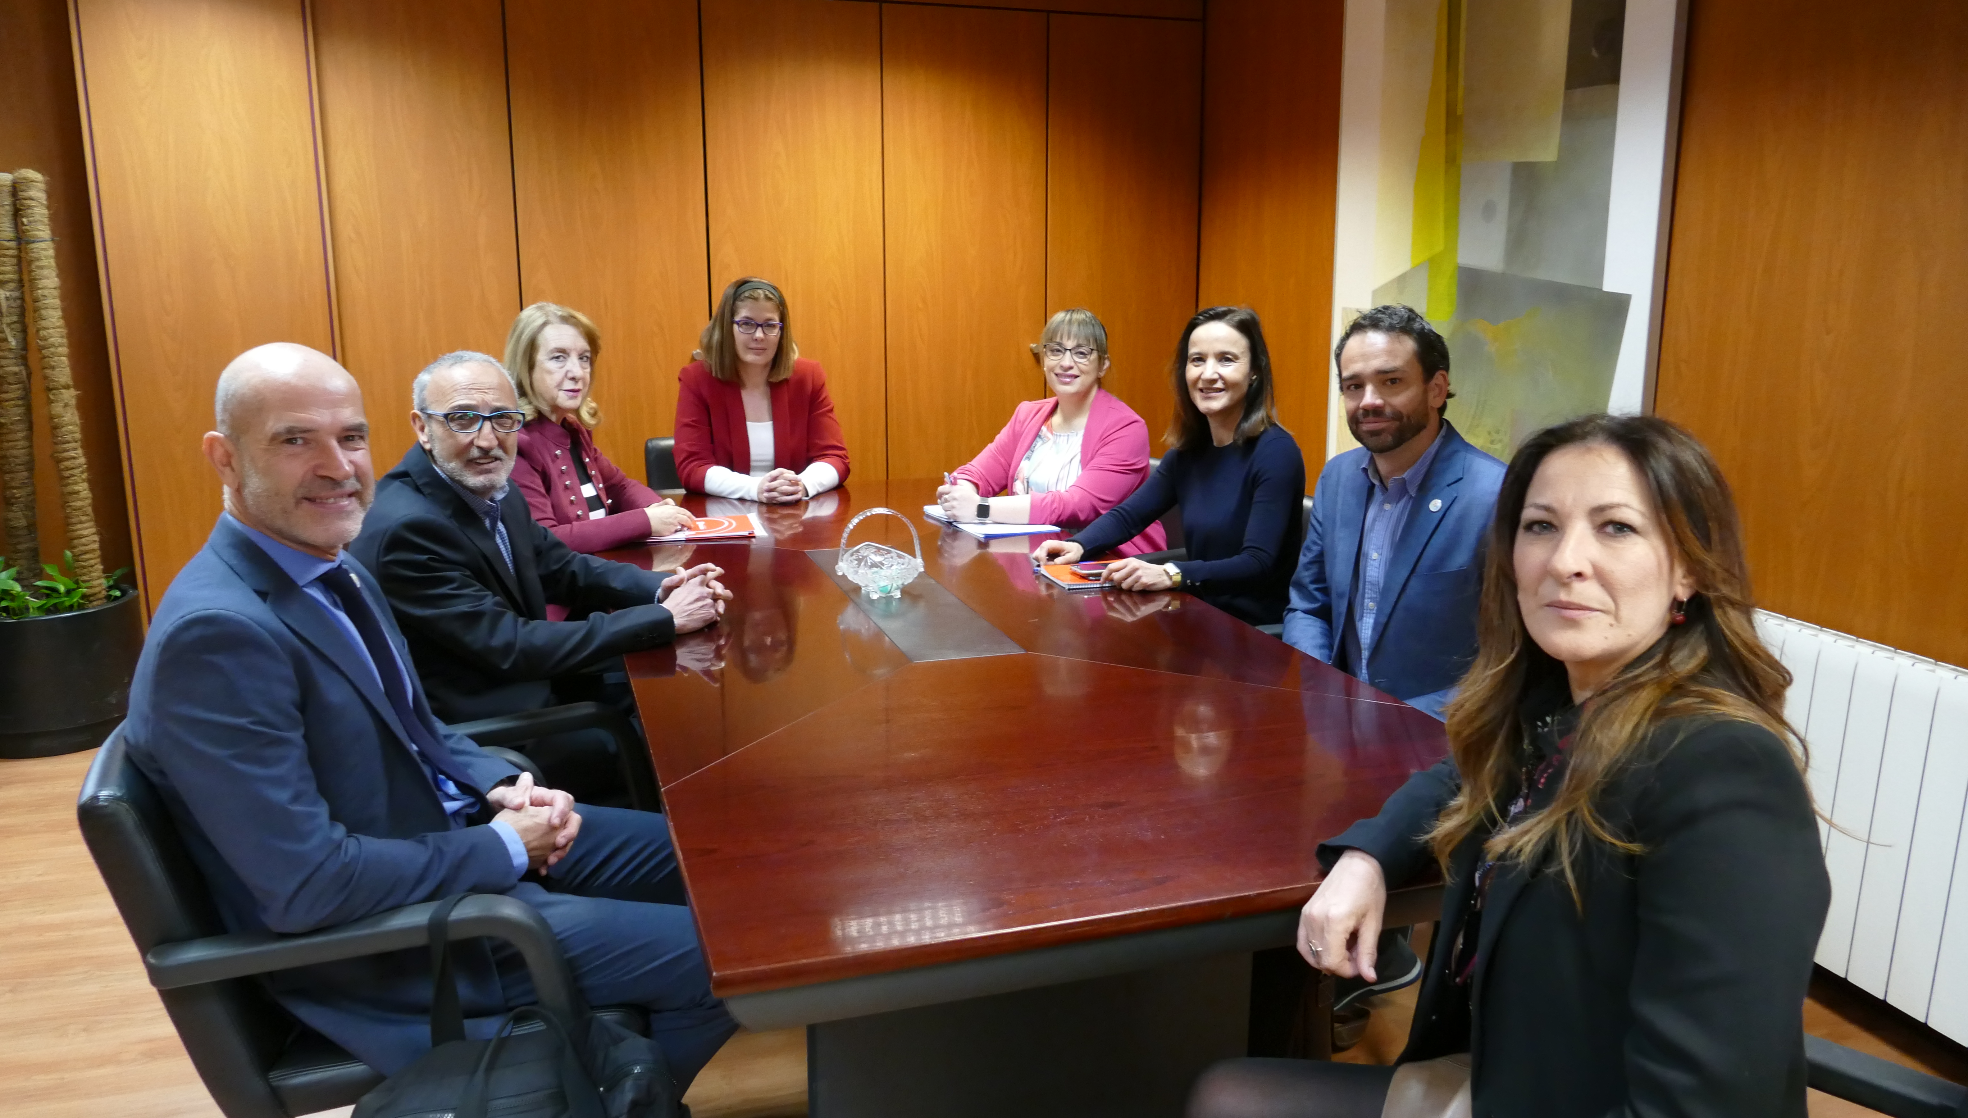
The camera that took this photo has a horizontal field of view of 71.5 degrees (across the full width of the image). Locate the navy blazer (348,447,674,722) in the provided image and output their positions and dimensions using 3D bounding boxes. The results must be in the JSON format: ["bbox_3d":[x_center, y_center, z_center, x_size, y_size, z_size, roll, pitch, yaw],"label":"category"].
[{"bbox_3d":[-0.804,0.085,2.291,0.500,0.580,0.500,4,13,16],"label":"navy blazer"}]

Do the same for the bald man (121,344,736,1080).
[{"bbox_3d":[-0.680,0.380,1.709,0.770,1.290,0.570,1,12,4],"label":"bald man"}]

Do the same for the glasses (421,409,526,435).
[{"bbox_3d":[-0.840,-0.231,2.235,0.140,0.040,0.145,-9,15,-35],"label":"glasses"}]

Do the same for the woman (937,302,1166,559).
[{"bbox_3d":[0.191,-0.002,3.536,0.580,1.270,0.750,9,15,35],"label":"woman"}]

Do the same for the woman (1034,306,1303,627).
[{"bbox_3d":[0.426,0.122,2.898,0.540,1.300,0.750,10,16,38],"label":"woman"}]

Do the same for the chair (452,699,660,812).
[{"bbox_3d":[-0.888,0.457,2.367,0.620,0.860,0.580,-4,13,-17],"label":"chair"}]

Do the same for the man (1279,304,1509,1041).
[{"bbox_3d":[0.672,0.236,2.327,0.550,1.320,0.720,11,16,41],"label":"man"}]

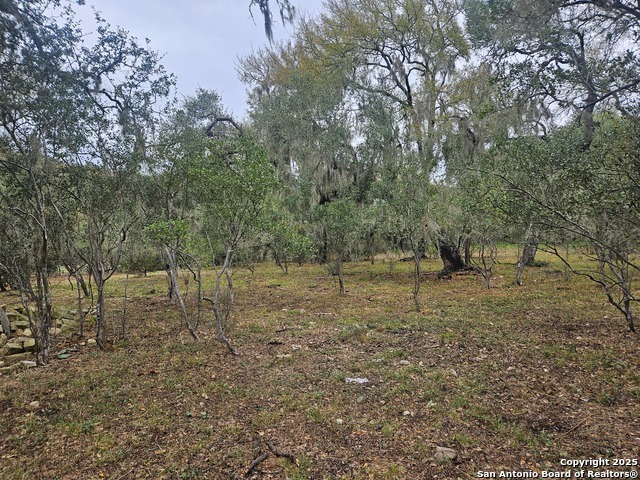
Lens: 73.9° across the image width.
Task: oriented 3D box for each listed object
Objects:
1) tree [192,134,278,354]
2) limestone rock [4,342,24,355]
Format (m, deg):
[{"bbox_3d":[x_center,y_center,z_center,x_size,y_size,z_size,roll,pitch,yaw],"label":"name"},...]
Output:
[{"bbox_3d":[-1.160,0.060,5.800,1.170,3.000,1.150,0,0,0],"label":"tree"},{"bbox_3d":[-4.000,1.420,5.570,0.250,0.130,0.200,0,0,-27],"label":"limestone rock"}]

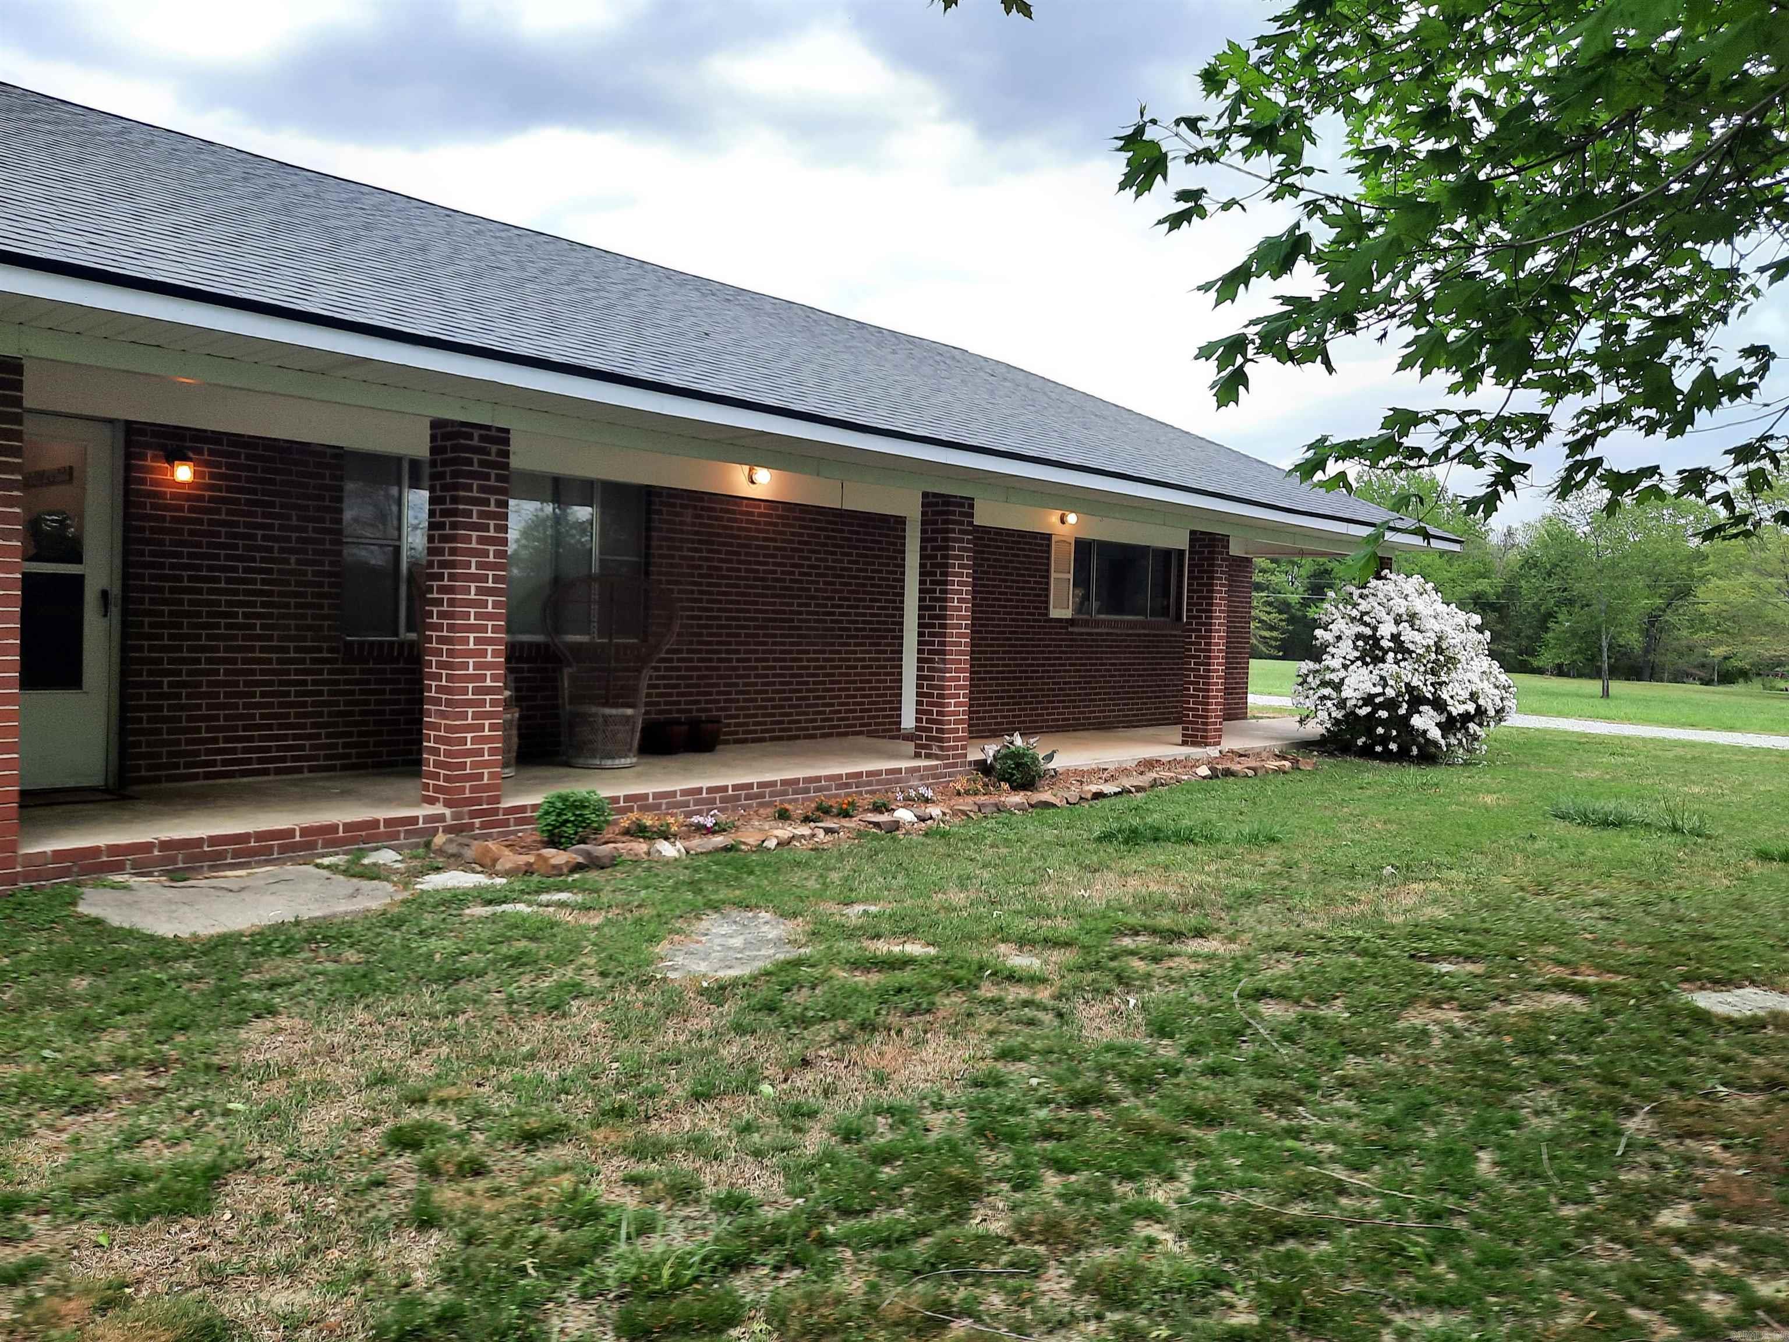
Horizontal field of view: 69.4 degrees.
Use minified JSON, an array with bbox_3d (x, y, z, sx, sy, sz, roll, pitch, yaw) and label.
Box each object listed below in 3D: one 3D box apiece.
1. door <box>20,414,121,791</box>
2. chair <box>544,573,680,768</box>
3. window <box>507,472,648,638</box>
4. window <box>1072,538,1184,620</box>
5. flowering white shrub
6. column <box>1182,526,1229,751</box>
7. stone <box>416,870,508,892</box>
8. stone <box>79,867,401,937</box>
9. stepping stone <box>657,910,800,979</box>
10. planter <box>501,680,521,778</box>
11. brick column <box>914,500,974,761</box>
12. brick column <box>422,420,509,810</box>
[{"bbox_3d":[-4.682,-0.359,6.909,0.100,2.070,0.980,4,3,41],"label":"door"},{"bbox_3d":[-2.075,-0.029,9.318,1.000,1.400,0.680,2,2,-6],"label":"chair"},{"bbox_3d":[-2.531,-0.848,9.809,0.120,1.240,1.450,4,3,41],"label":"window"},{"bbox_3d":[2.779,-1.066,15.421,0.120,0.890,2.450,4,3,41],"label":"window"},{"bbox_3d":[5.676,-0.067,14.347,2.400,2.060,2.300,3,3,22],"label":"flowering white shrub"},{"bbox_3d":[3.240,-0.309,13.431,0.300,2.175,0.300,4,3,41],"label":"column"},{"bbox_3d":[-2.074,1.009,6.046,0.360,0.050,0.390,3,3,33],"label":"stone"},{"bbox_3d":[-2.776,0.996,5.557,1.080,0.060,1.060,4,3,41],"label":"stone"},{"bbox_3d":[-0.625,1.136,5.262,0.540,0.060,0.980,2,2,10],"label":"stepping stone"},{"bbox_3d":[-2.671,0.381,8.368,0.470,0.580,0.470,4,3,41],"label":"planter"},{"bbox_3d":[0.396,-0.328,10.177,0.300,2.055,0.300,4,3,41],"label":"brick column"},{"bbox_3d":[-2.347,-0.308,7.086,0.301,2.096,0.301,4,3,41],"label":"brick column"}]

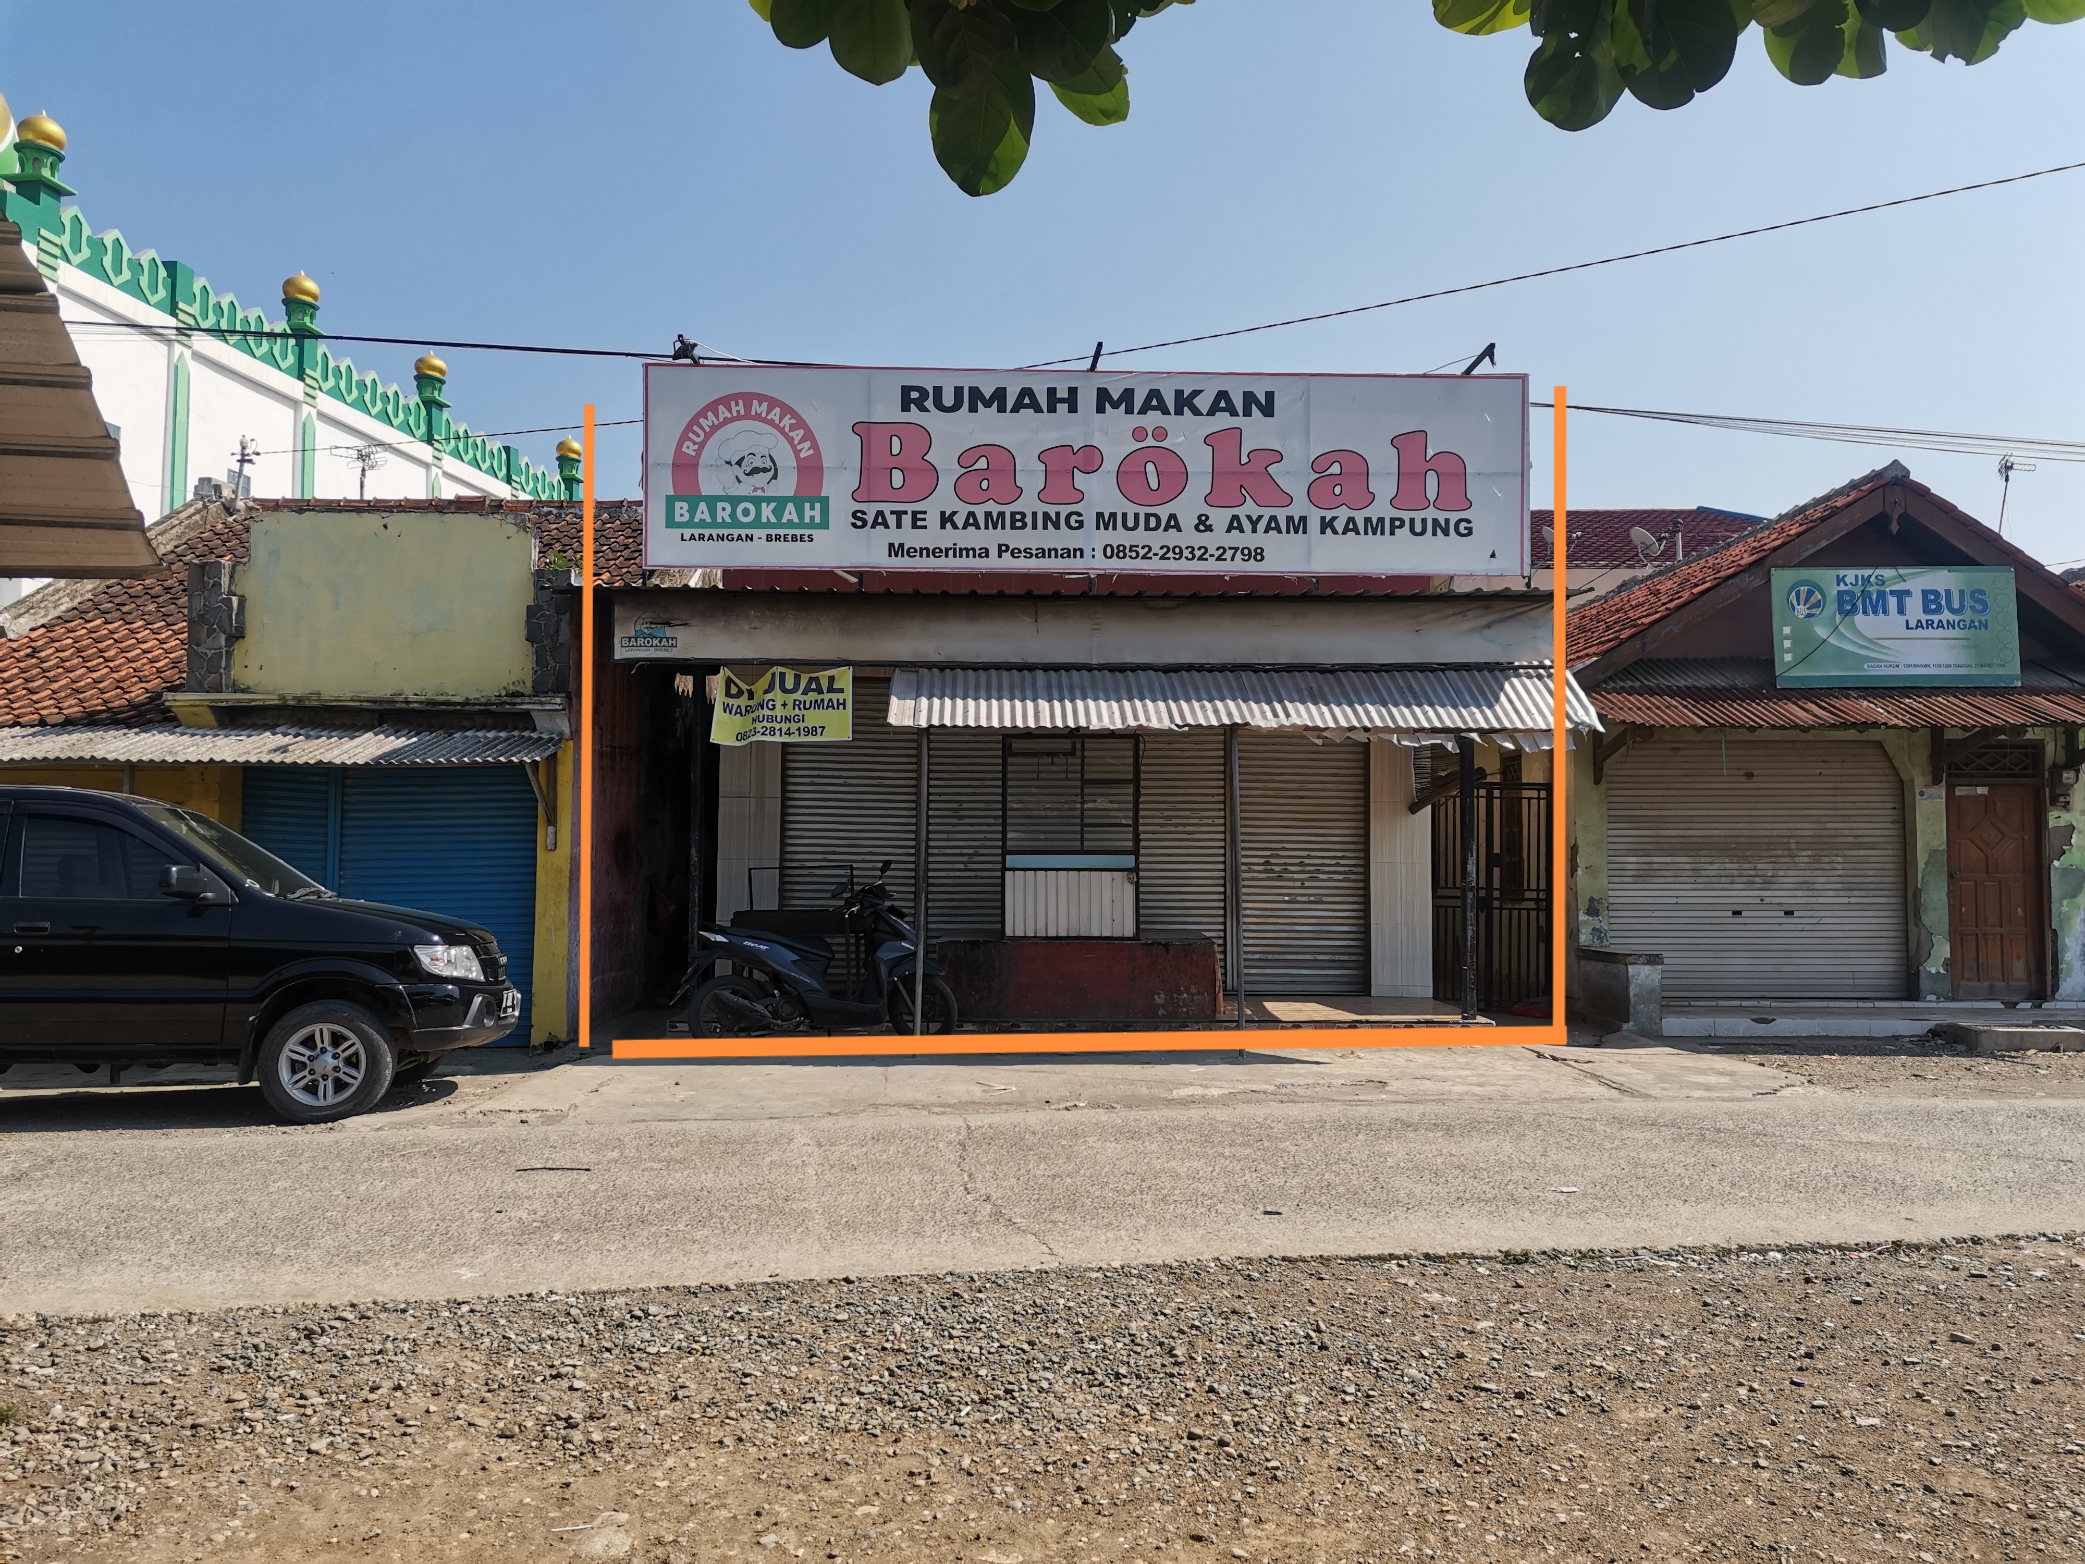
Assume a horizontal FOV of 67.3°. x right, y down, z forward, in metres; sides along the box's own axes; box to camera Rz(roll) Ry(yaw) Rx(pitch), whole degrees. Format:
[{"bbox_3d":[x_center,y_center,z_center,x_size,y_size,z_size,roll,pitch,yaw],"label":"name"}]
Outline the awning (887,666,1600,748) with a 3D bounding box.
[{"bbox_3d":[1.320,-0.532,10.380,4.620,0.520,0.800,0,-3,-3],"label":"awning"}]

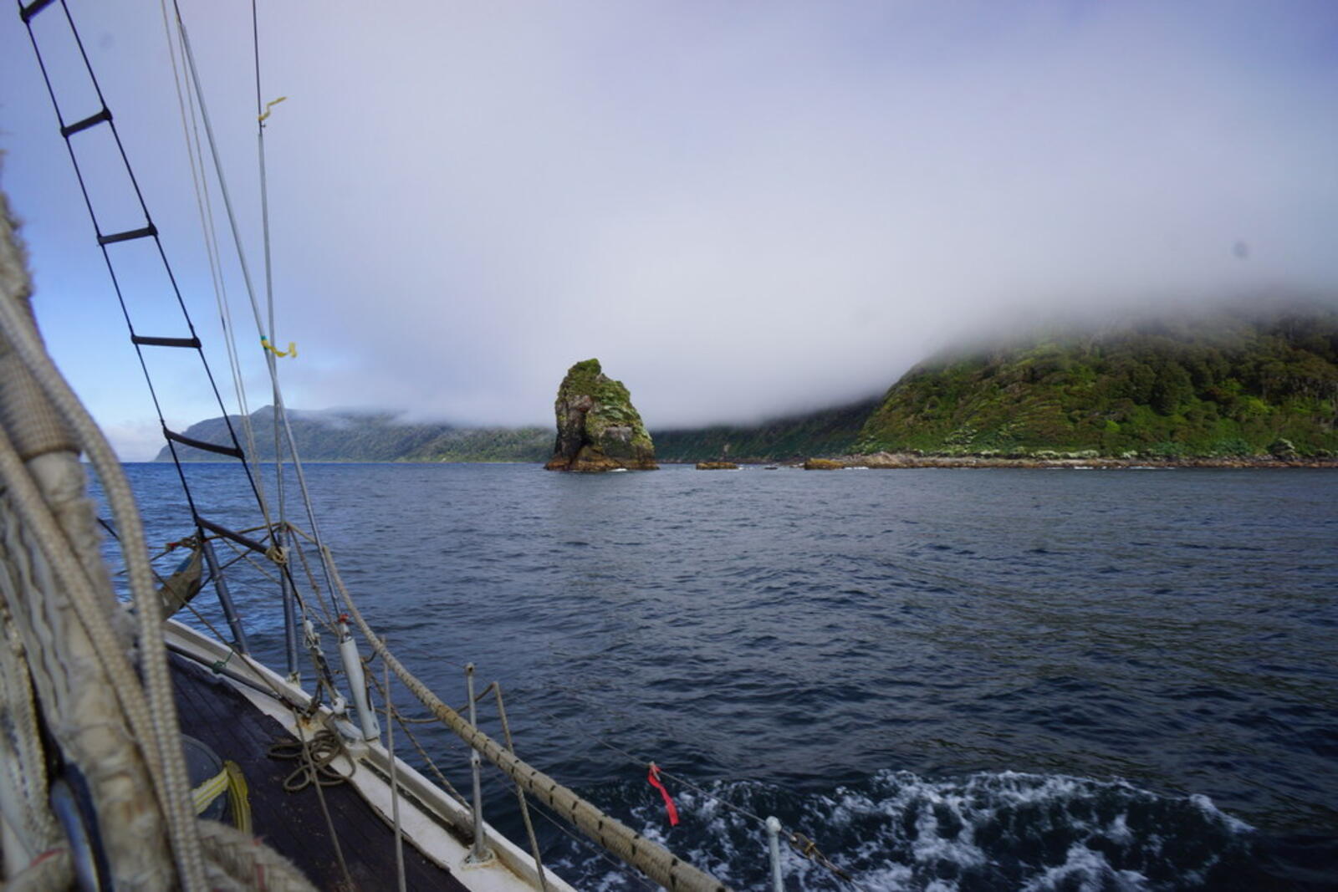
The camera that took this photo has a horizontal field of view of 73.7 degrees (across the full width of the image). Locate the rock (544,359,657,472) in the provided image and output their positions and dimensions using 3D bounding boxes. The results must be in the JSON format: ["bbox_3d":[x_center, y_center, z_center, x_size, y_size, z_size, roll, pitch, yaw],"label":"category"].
[{"bbox_3d":[-20.342,-9.155,265.000,33.000,33.000,27.000,0,-1,0],"label":"rock"}]

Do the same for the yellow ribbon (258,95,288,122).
[{"bbox_3d":[-1.907,-1.627,4.300,0.138,0.122,0.040,0,-1,0],"label":"yellow ribbon"}]

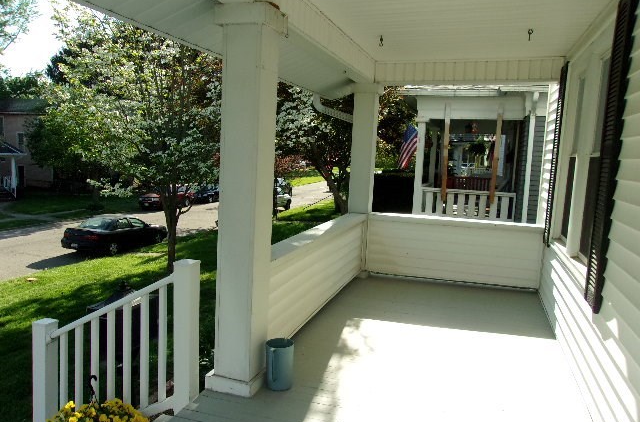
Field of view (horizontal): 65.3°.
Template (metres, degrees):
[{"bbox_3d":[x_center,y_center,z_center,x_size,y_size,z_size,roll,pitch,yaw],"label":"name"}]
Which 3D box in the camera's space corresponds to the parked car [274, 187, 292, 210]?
[{"bbox_3d":[-3.605,-0.866,36.464,1.820,1.650,4.600,4,6,18],"label":"parked car"}]

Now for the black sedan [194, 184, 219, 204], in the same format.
[{"bbox_3d":[-9.010,-1.569,41.639,1.800,1.500,4.600,4,6,18],"label":"black sedan"}]

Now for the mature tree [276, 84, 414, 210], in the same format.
[{"bbox_3d":[1.309,-3.981,27.069,7.800,8.400,7.600,4,6,18],"label":"mature tree"}]

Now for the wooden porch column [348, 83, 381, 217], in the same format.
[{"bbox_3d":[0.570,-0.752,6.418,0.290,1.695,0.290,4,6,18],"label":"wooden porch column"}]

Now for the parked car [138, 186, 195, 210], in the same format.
[{"bbox_3d":[-10.718,-1.091,35.690,1.820,1.650,4.500,4,6,18],"label":"parked car"}]

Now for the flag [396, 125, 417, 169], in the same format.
[{"bbox_3d":[2.253,-1.680,13.000,0.650,1.220,0.250,4,6,18],"label":"flag"}]

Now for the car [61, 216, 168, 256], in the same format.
[{"bbox_3d":[-7.946,0.802,20.068,1.740,1.370,4.550,4,6,18],"label":"car"}]

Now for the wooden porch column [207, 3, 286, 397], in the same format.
[{"bbox_3d":[-0.477,-0.052,3.188,0.310,2.400,0.310,4,6,18],"label":"wooden porch column"}]

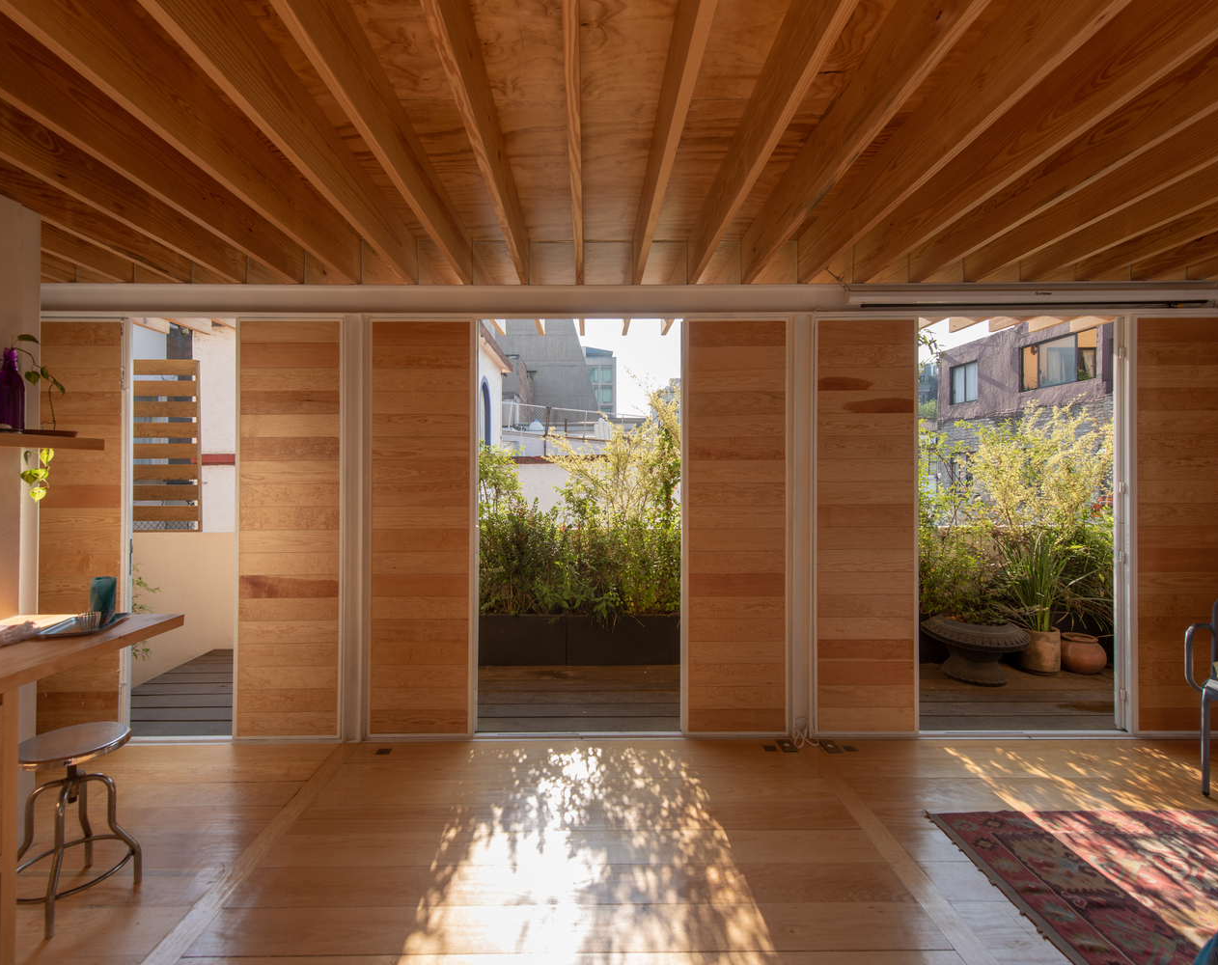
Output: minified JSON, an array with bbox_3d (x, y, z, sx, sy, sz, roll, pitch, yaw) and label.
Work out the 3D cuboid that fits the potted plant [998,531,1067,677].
[{"bbox_3d":[2.994,0.822,3.970,0.410,1.000,0.400,0,0,-1],"label":"potted plant"}]

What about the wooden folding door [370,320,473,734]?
[{"bbox_3d":[-0.995,0.237,2.985,0.545,2.185,0.055,0,0,-1],"label":"wooden folding door"}]

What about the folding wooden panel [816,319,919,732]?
[{"bbox_3d":[1.376,0.233,3.005,0.545,2.185,0.055,0,0,-1],"label":"folding wooden panel"}]

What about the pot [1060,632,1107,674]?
[{"bbox_3d":[3.337,1.208,3.960,0.265,0.225,0.265,0,0,0],"label":"pot"}]

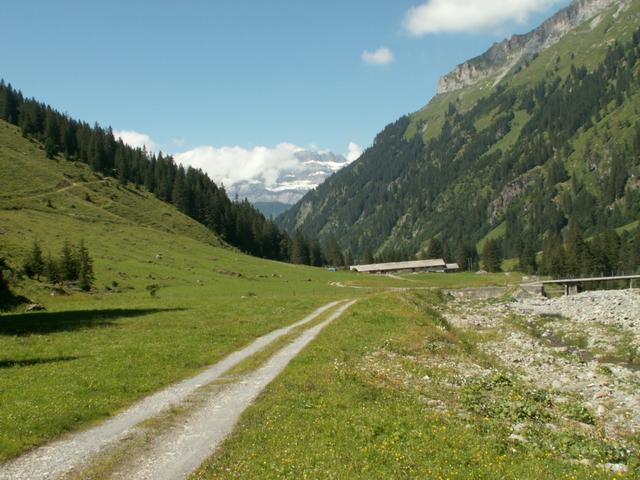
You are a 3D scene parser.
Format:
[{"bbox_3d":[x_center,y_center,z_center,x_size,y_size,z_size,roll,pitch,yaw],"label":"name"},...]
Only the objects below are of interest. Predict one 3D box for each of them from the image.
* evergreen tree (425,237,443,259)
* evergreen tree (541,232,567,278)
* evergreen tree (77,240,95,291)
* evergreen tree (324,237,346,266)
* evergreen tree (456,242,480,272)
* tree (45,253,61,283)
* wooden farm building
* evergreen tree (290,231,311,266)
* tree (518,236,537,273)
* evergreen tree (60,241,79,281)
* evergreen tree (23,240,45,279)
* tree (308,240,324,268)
[{"bbox_3d":[46.480,6.143,265.000,7.003,13.514,7.003,-3,-3,0],"label":"evergreen tree"},{"bbox_3d":[63.147,4.462,175.000,6.680,12.981,6.680,-3,-3,0],"label":"evergreen tree"},{"bbox_3d":[-35.077,3.822,97.000,2.706,7.795,2.706,-3,-3,0],"label":"evergreen tree"},{"bbox_3d":[6.274,5.409,280.000,8.221,13.846,8.221,-3,-3,0],"label":"evergreen tree"},{"bbox_3d":[51.286,5.563,225.000,7.267,11.474,7.267,-3,-3,0],"label":"evergreen tree"},{"bbox_3d":[-41.752,4.292,101.000,2.372,4.995,2.372,-3,-3,0],"label":"tree"},{"bbox_3d":[32.123,10.264,246.000,39.500,5.700,12.500,-2,-3,-11],"label":"wooden farm building"},{"bbox_3d":[-8.588,3.523,285.000,8.368,15.415,8.368,-3,-3,0],"label":"evergreen tree"},{"bbox_3d":[64.132,4.327,200.000,5.285,12.054,5.285,-3,-3,0],"label":"tree"},{"bbox_3d":[-40.260,3.295,104.000,2.748,6.429,2.748,-3,-3,0],"label":"evergreen tree"},{"bbox_3d":[-46.488,3.245,105.000,3.391,6.328,3.391,-3,-3,0],"label":"evergreen tree"},{"bbox_3d":[-1.542,6.166,285.000,6.694,11.892,6.694,-3,-3,0],"label":"tree"}]

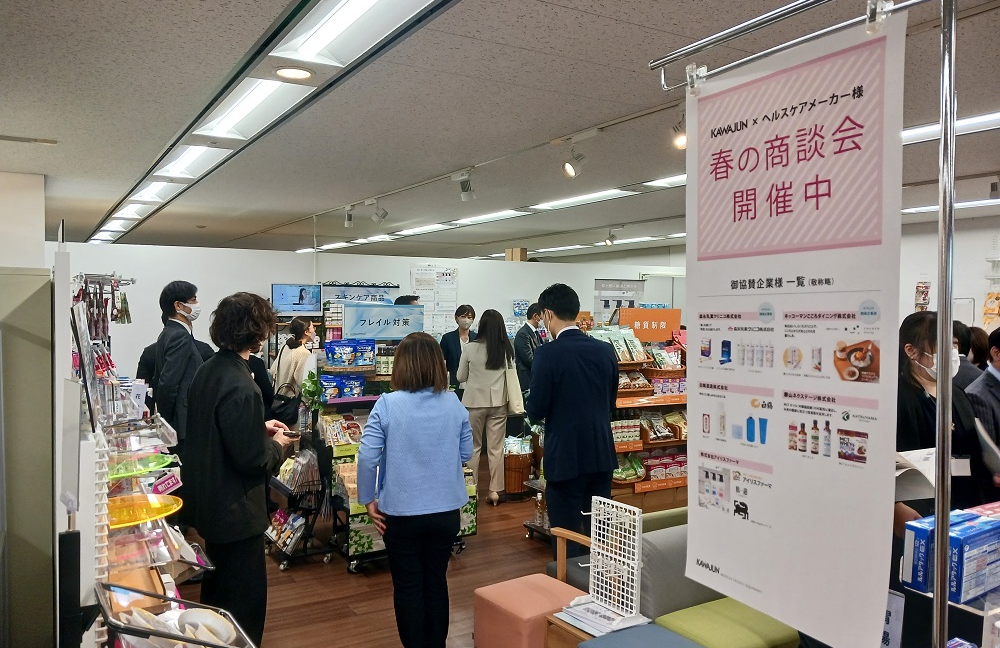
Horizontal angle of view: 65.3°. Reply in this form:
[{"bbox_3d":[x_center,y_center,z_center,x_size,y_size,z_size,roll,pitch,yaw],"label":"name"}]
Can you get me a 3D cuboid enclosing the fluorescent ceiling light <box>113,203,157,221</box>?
[{"bbox_3d":[-3.743,-1.164,7.966,0.300,0.090,1.230,-1,2,-31],"label":"fluorescent ceiling light"}]

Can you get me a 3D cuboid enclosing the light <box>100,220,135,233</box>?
[{"bbox_3d":[-4.529,-1.196,9.265,0.294,0.085,1.242,0,1,-31],"label":"light"}]

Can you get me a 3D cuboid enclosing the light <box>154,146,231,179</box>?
[{"bbox_3d":[-2.079,-1.099,5.226,0.300,0.090,1.230,-1,2,-31],"label":"light"}]

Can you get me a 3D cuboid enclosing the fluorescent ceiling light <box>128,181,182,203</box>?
[{"bbox_3d":[-2.887,-1.134,6.556,0.294,0.085,1.242,0,1,-31],"label":"fluorescent ceiling light"}]

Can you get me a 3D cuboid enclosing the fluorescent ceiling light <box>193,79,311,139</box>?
[{"bbox_3d":[-1.245,-1.071,3.847,0.294,0.085,1.242,0,1,-31],"label":"fluorescent ceiling light"}]

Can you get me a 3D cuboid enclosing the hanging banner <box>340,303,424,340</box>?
[{"bbox_3d":[-0.811,-0.010,5.533,0.609,0.250,0.020,0,1,-31],"label":"hanging banner"}]

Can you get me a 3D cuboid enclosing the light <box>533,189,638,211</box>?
[{"bbox_3d":[0.721,-1.123,6.899,0.294,0.085,1.242,0,1,-31],"label":"light"}]

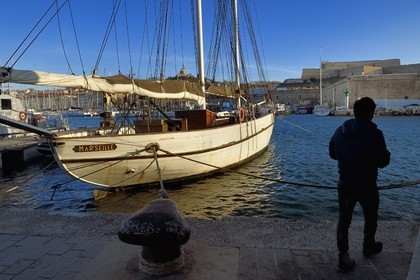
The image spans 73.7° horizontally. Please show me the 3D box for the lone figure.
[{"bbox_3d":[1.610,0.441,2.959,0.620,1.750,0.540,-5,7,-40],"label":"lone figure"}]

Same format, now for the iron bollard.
[{"bbox_3d":[-0.560,0.986,2.934,0.730,0.670,0.680,2,6,23],"label":"iron bollard"}]

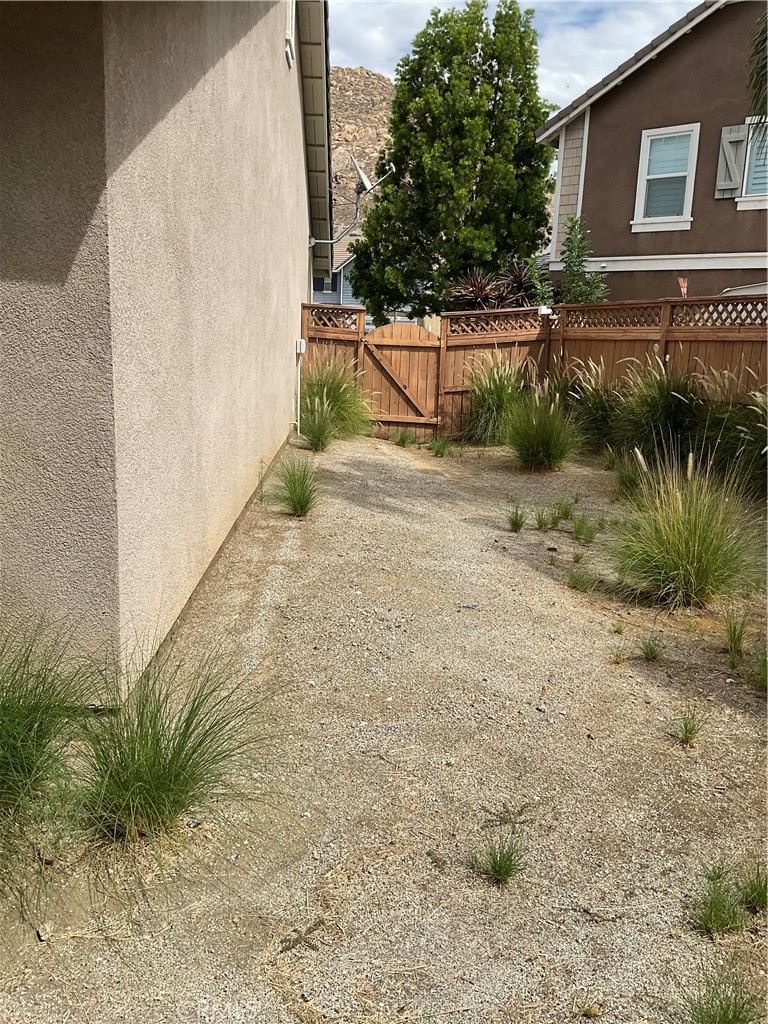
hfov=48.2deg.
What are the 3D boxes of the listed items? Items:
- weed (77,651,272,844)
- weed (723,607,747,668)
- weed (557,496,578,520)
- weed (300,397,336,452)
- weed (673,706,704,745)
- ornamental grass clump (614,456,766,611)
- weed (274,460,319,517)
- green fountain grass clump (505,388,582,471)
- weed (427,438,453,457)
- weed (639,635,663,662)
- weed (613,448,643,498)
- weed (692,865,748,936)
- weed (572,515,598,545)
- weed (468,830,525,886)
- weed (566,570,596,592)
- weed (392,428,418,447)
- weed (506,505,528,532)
[{"bbox_3d":[-0.626,0.674,2.564,0.532,0.456,0.470,-1,11,-16],"label":"weed"},{"bbox_3d":[1.627,0.572,3.981,0.111,0.249,0.103,7,12,23],"label":"weed"},{"bbox_3d":[1.554,-0.040,7.267,0.186,0.157,0.164,4,11,12],"label":"weed"},{"bbox_3d":[-0.906,-1.214,11.870,0.501,0.762,0.461,1,11,-4],"label":"weed"},{"bbox_3d":[1.176,0.824,3.314,0.124,0.155,0.114,6,12,21],"label":"weed"},{"bbox_3d":[1.856,0.103,5.247,0.932,0.890,0.858,6,12,20],"label":"ornamental grass clump"},{"bbox_3d":[-0.713,-0.189,6.993,0.356,0.406,0.314,1,11,-6],"label":"weed"},{"bbox_3d":[2.049,-1.072,11.021,1.011,1.021,0.930,4,11,10],"label":"green fountain grass clump"},{"bbox_3d":[0.717,-0.855,11.087,0.334,0.203,0.295,3,11,4],"label":"weed"},{"bbox_3d":[1.309,0.666,4.213,0.118,0.134,0.109,6,11,18],"label":"weed"},{"bbox_3d":[2.572,-0.408,9.006,0.348,0.519,0.321,5,11,16],"label":"weed"},{"bbox_3d":[0.846,0.969,2.156,0.132,0.134,0.117,7,12,24],"label":"weed"},{"bbox_3d":[1.502,0.121,6.396,0.193,0.180,0.170,5,11,13],"label":"weed"},{"bbox_3d":[0.304,0.927,2.319,0.142,0.118,0.126,4,11,9],"label":"weed"},{"bbox_3d":[1.243,0.425,5.428,0.178,0.140,0.163,5,11,13],"label":"weed"},{"bbox_3d":[0.326,-1.136,13.018,0.395,0.263,0.364,2,11,1],"label":"weed"},{"bbox_3d":[1.106,0.051,7.110,0.183,0.229,0.168,4,11,9],"label":"weed"}]

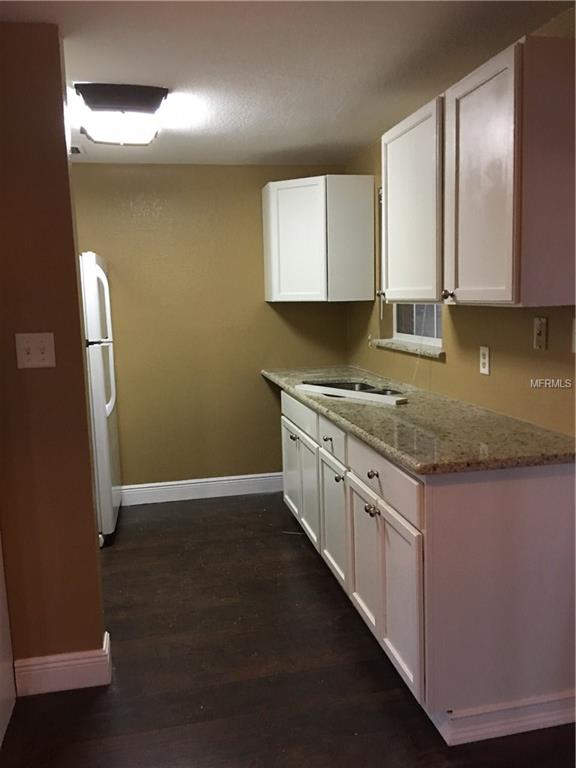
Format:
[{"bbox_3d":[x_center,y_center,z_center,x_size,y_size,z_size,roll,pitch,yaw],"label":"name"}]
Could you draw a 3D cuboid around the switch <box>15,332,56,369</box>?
[{"bbox_3d":[-0.873,-0.117,2.231,0.121,0.119,0.012,-4,8,-12],"label":"switch"}]

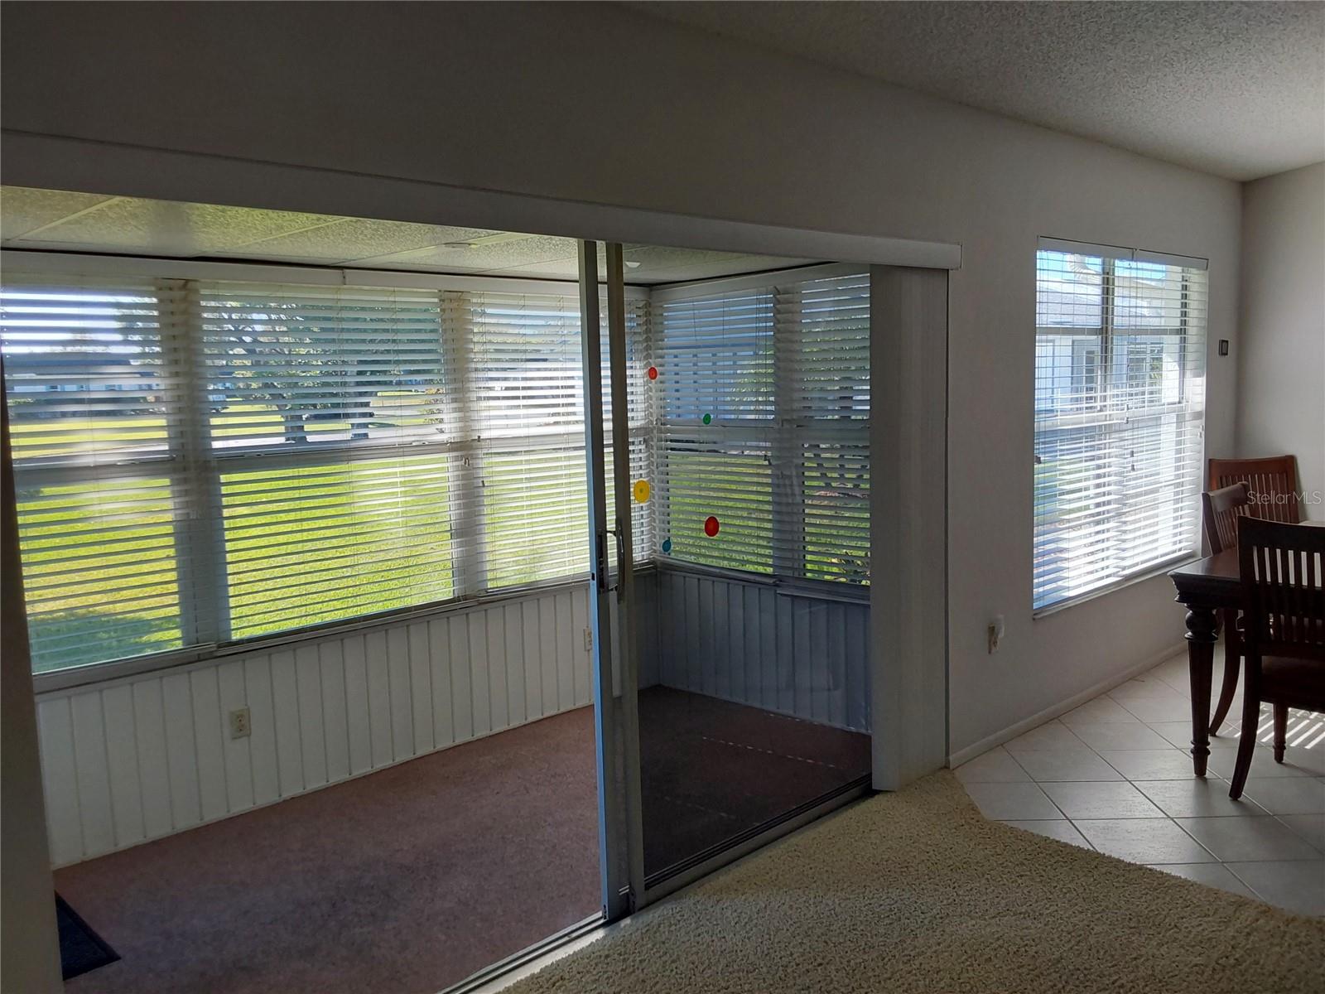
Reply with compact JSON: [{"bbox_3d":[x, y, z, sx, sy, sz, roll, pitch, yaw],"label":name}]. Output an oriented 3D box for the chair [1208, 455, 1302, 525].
[{"bbox_3d":[3.085,0.343,5.256,0.490,1.000,0.580,-3,7,-12],"label":"chair"}]

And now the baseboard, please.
[{"bbox_3d":[2.087,0.877,4.983,2.700,0.066,0.015,-8,9,-43],"label":"baseboard"}]

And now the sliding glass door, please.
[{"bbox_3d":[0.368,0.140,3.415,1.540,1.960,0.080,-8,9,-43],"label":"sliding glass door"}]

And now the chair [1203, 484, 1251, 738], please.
[{"bbox_3d":[2.573,0.468,4.351,0.480,0.990,0.580,-8,9,-43],"label":"chair"}]

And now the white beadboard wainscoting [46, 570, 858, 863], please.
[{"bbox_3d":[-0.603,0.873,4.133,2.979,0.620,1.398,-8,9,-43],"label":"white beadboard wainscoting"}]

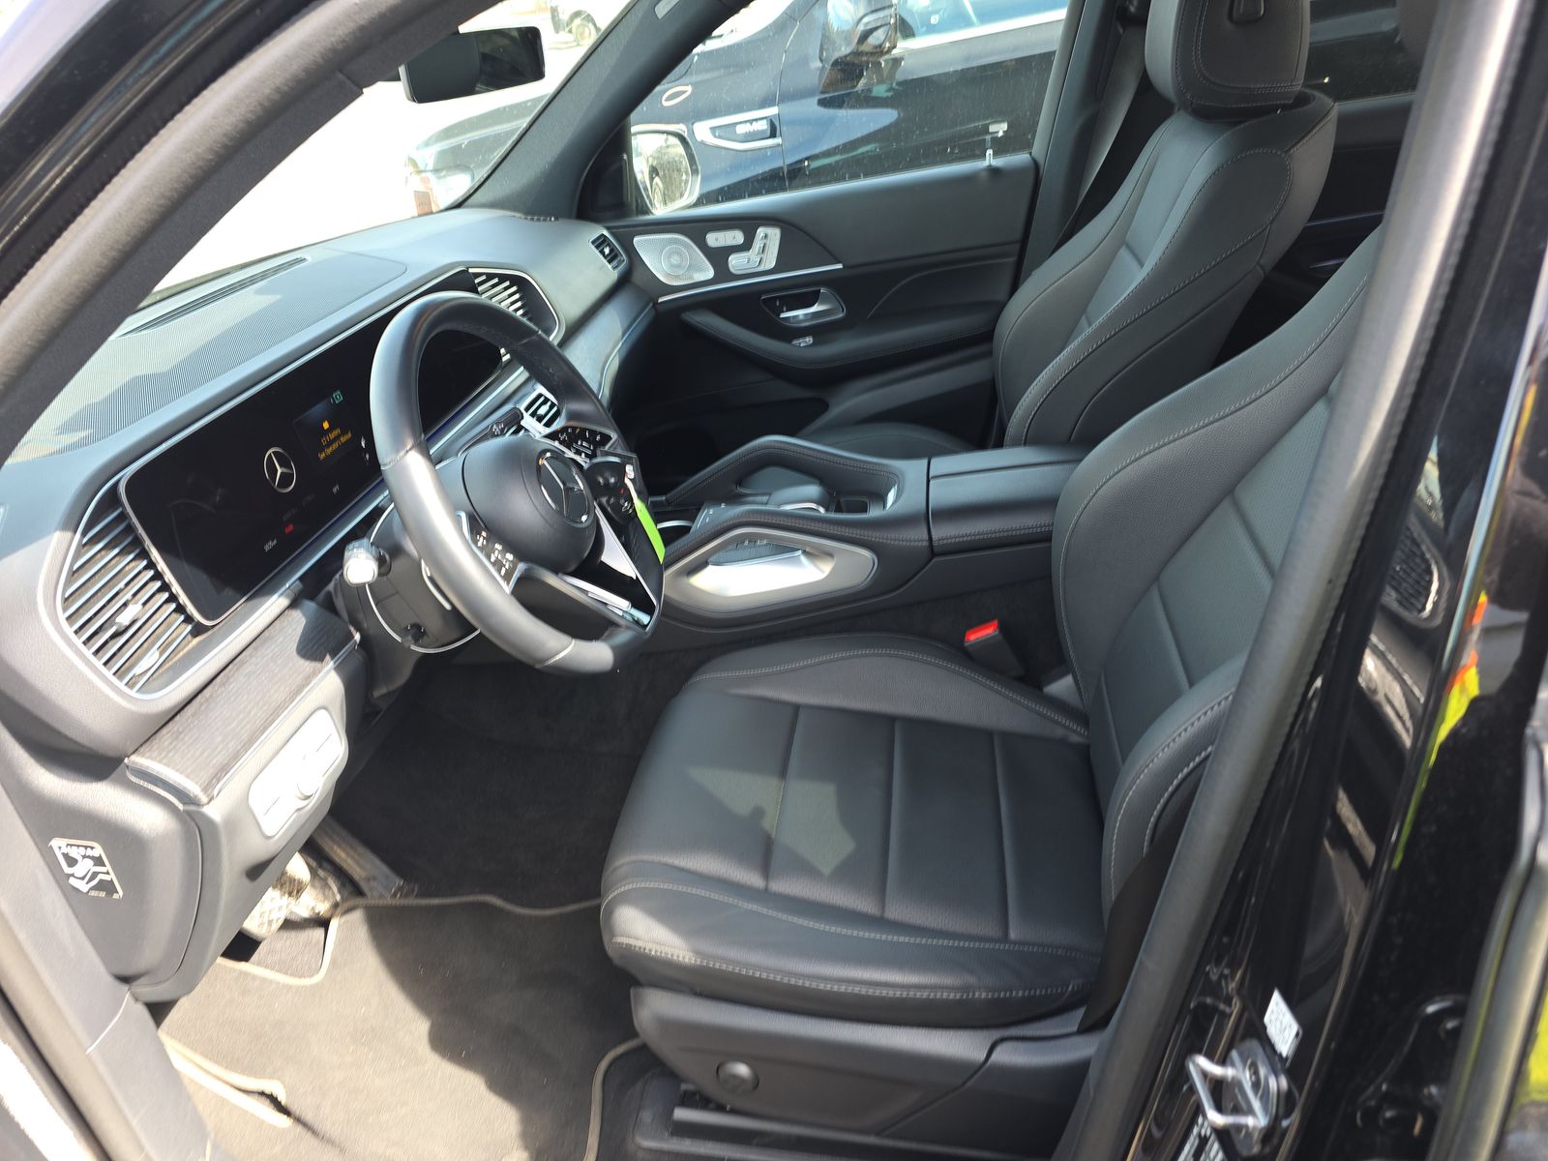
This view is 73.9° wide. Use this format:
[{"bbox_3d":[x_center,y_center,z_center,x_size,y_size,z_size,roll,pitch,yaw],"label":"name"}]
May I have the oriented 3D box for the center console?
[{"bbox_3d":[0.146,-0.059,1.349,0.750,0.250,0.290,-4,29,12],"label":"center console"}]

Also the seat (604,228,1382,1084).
[{"bbox_3d":[0.273,-0.002,0.929,0.990,1.000,0.550,-4,29,12],"label":"seat"}]

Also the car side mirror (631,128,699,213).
[{"bbox_3d":[-0.257,-0.830,2.088,0.130,0.190,0.230,0,30,19],"label":"car side mirror"}]

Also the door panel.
[{"bbox_3d":[0.057,-0.406,1.968,0.880,0.630,0.140,-4,29,12],"label":"door panel"}]

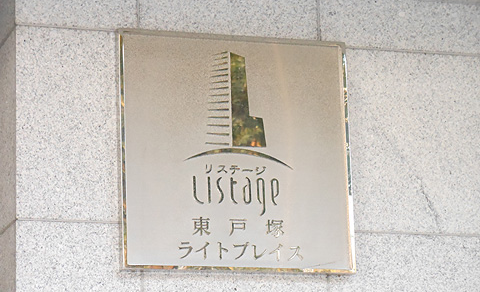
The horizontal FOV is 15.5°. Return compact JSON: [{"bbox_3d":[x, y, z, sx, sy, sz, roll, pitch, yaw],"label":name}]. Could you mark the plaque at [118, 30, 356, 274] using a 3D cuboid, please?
[{"bbox_3d":[-0.007,0.015,3.655,0.500,0.502,0.028,3,-15,-18],"label":"plaque"}]

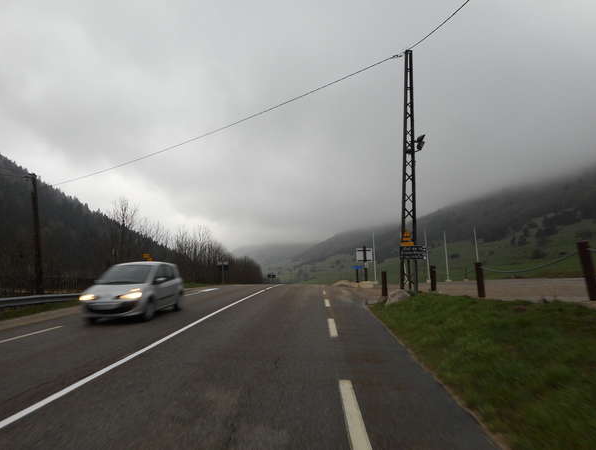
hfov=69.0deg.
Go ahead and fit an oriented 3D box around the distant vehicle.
[{"bbox_3d":[-4.916,1.968,13.269,1.720,1.590,3.870,-1,-5,2],"label":"distant vehicle"}]

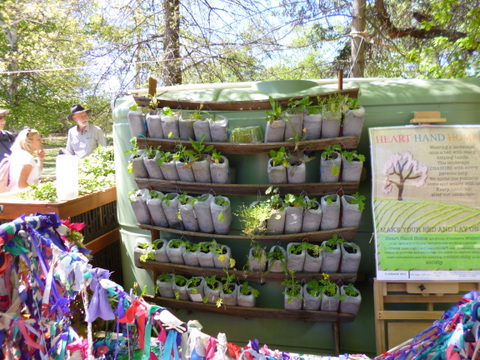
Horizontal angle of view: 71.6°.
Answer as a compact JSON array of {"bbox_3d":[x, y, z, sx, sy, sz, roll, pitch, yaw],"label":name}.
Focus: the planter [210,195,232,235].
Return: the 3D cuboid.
[{"bbox_3d":[-0.105,0.202,1.930,0.098,0.218,0.095,-2,8,11],"label":"planter"}]

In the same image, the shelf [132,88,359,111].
[{"bbox_3d":[-0.003,-0.442,1.861,1.280,0.100,0.050,1,7,10],"label":"shelf"}]

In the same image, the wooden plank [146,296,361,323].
[{"bbox_3d":[0.036,0.745,1.942,1.170,0.080,0.090,0,8,7],"label":"wooden plank"}]

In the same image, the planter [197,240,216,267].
[{"bbox_3d":[-0.185,0.417,1.849,0.086,0.144,0.086,0,4,11],"label":"planter"}]

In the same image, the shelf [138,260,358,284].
[{"bbox_3d":[0.028,0.530,1.923,1.200,0.075,0.090,0,8,7],"label":"shelf"}]

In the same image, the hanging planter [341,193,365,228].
[{"bbox_3d":[0.677,0.181,2.011,0.116,0.193,0.100,2,7,12],"label":"hanging planter"}]

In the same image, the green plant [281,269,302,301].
[{"bbox_3d":[0.328,0.672,2.110,0.128,0.145,0.121,2,7,12],"label":"green plant"}]

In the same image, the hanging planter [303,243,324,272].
[{"bbox_3d":[0.415,0.446,1.887,0.097,0.160,0.100,0,8,4],"label":"hanging planter"}]

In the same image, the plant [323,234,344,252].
[{"bbox_3d":[0.572,0.388,2.043,0.121,0.080,0.115,2,7,12],"label":"plant"}]

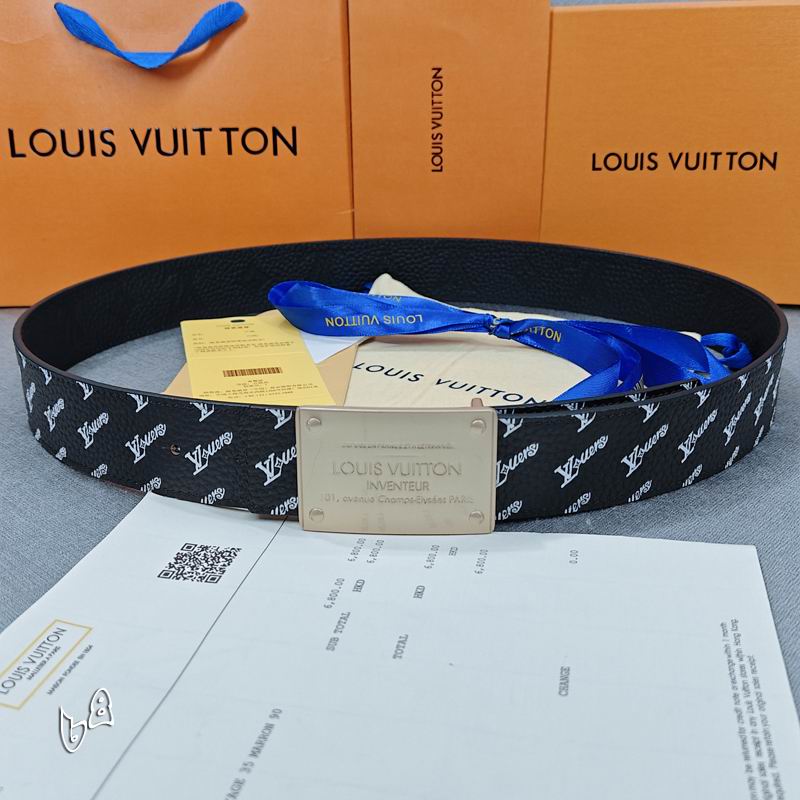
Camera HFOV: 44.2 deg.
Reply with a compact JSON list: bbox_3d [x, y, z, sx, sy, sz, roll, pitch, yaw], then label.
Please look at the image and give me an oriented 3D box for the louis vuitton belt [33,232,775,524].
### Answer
[{"bbox_3d":[-0.002,-0.028,0.463,0.343,0.044,0.297,0,20,3],"label":"louis vuitton belt"}]

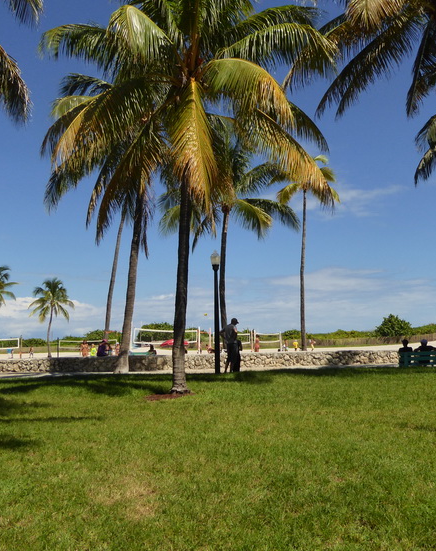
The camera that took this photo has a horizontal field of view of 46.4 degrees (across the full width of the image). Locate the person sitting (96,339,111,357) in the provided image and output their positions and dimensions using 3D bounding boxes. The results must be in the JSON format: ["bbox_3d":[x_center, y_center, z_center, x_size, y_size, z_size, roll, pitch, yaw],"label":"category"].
[{"bbox_3d":[-5.343,3.669,24.466,0.550,1.200,0.750,-6,-9,38],"label":"person sitting"}]

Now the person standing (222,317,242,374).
[{"bbox_3d":[0.438,2.313,16.713,0.580,1.780,0.420,-6,-9,37],"label":"person standing"}]

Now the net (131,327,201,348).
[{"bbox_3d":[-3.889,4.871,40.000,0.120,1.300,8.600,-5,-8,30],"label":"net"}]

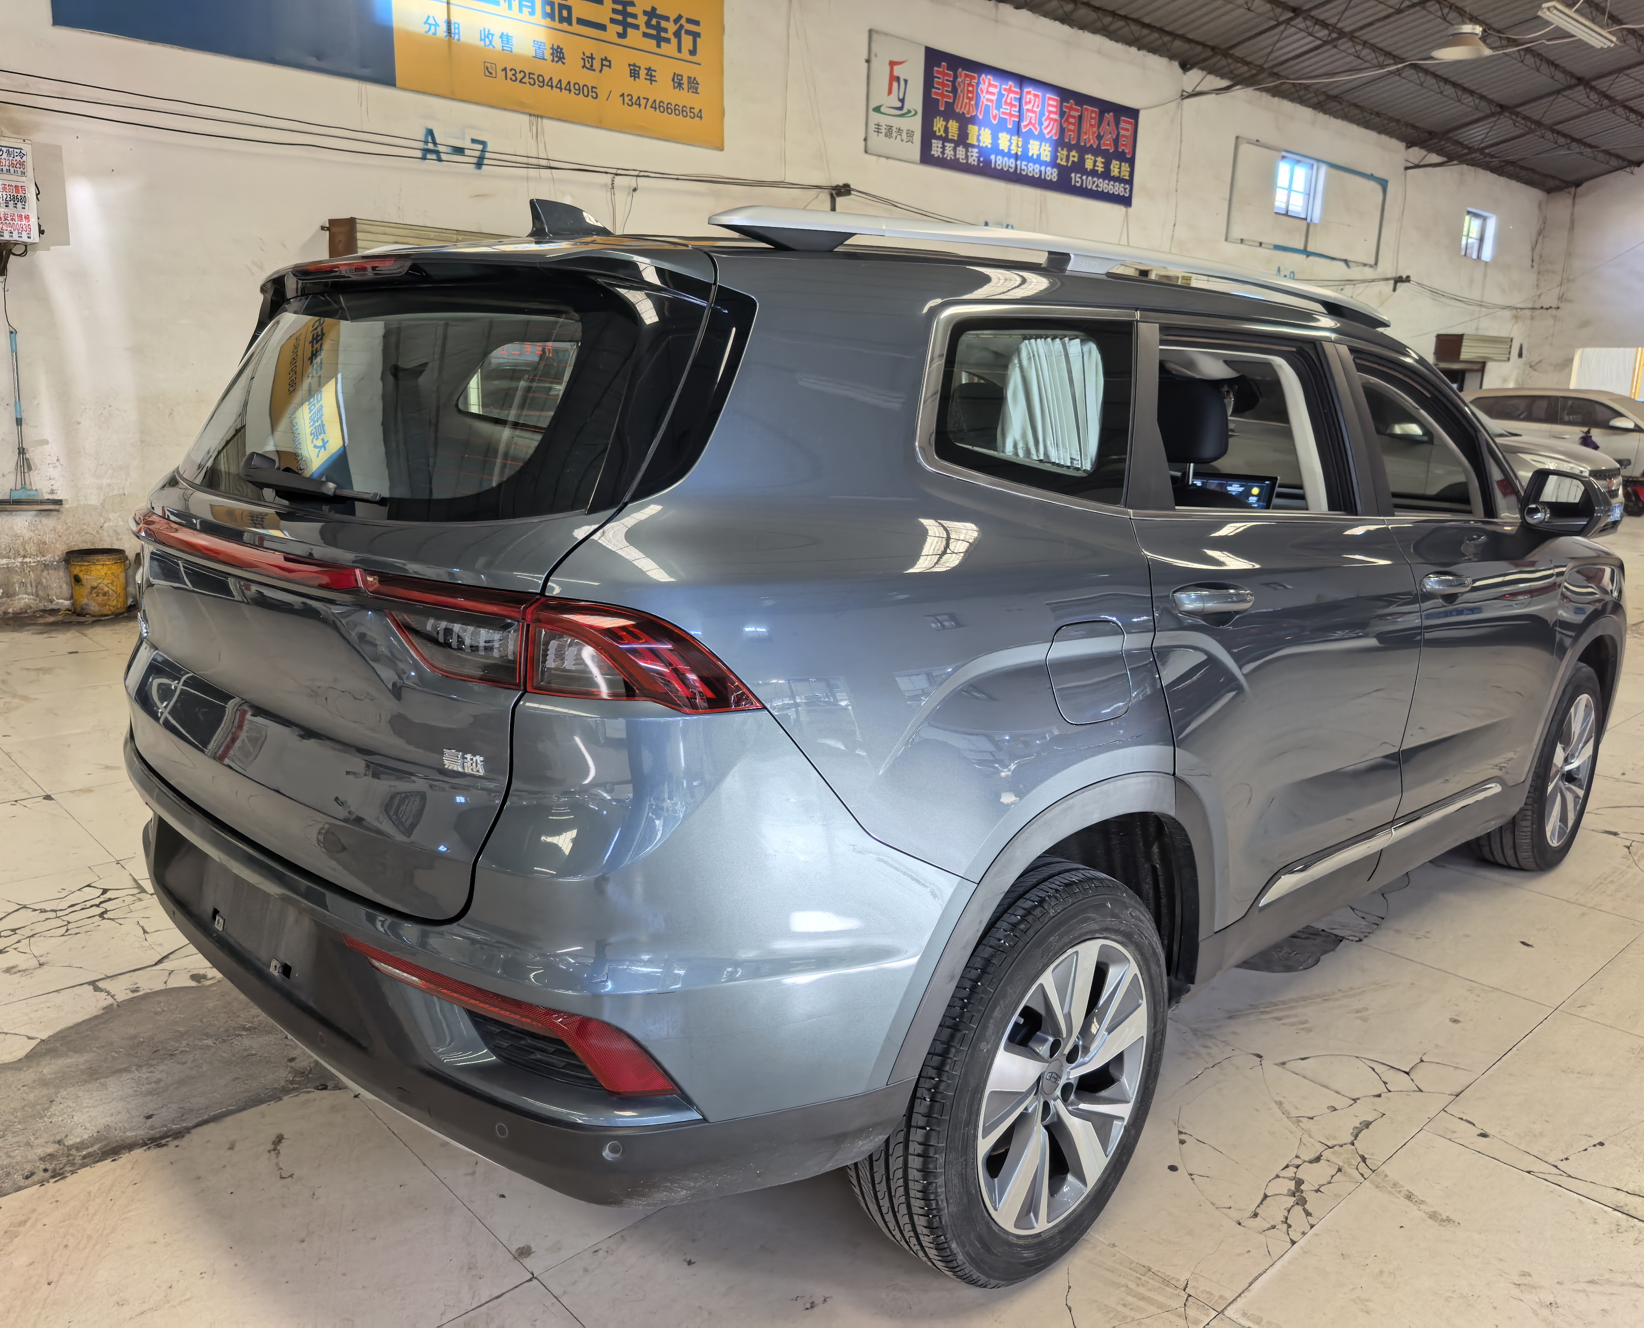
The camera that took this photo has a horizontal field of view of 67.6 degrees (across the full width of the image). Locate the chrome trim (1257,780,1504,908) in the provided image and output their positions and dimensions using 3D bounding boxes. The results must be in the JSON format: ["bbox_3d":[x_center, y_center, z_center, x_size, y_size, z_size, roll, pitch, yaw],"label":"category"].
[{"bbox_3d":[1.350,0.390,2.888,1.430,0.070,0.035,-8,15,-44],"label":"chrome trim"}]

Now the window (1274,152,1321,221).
[{"bbox_3d":[6.434,-6.430,16.650,1.200,0.750,0.130,-9,16,-41],"label":"window"}]

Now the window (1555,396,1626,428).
[{"bbox_3d":[10.742,-3.487,17.100,1.000,0.440,0.090,2,-3,4],"label":"window"}]

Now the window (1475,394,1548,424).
[{"bbox_3d":[10.468,-3.867,18.600,0.100,0.380,1.200,-8,15,-37],"label":"window"}]

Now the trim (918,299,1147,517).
[{"bbox_3d":[0.349,-0.382,1.881,0.600,0.340,0.060,-10,1,-40],"label":"trim"}]

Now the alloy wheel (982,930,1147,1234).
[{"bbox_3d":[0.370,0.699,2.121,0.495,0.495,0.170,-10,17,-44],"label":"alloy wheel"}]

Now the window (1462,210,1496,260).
[{"bbox_3d":[10.976,-7.166,20.587,1.238,0.706,0.130,-9,16,-41],"label":"window"}]

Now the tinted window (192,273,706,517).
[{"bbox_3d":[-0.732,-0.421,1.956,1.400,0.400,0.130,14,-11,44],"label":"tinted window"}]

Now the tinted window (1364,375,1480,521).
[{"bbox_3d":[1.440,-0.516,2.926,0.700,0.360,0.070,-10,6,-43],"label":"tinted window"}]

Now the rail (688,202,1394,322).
[{"bbox_3d":[0.656,-0.766,2.407,2.250,0.110,0.090,-10,17,-43],"label":"rail"}]

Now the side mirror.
[{"bbox_3d":[1.916,-0.404,3.140,0.140,0.175,0.200,-8,15,-37],"label":"side mirror"}]

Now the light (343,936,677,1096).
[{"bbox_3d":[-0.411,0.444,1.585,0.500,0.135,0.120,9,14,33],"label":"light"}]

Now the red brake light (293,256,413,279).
[{"bbox_3d":[-0.734,-0.613,1.907,0.050,0.038,0.400,-10,17,-43],"label":"red brake light"}]

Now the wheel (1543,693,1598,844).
[{"bbox_3d":[2.376,0.333,4.028,0.500,0.500,0.170,-10,17,-44],"label":"wheel"}]

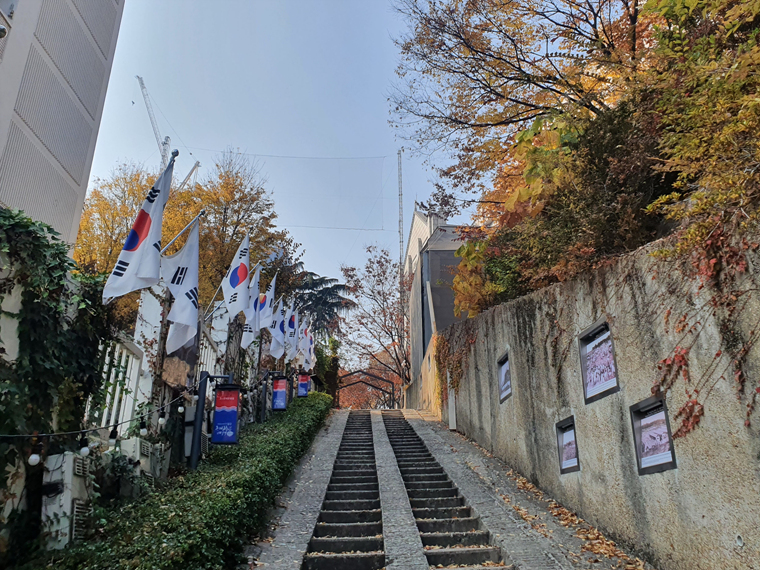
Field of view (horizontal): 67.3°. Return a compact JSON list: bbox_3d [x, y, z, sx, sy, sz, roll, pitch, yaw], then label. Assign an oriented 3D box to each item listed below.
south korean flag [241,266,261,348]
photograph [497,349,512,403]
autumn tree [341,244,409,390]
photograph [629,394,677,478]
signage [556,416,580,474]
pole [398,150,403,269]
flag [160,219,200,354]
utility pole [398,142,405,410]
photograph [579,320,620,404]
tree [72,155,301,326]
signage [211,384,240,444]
[{"bbox_3d":[-2.225,0.366,9.808,0.420,1.466,0.180,18,-27,-37],"label":"south korean flag"},{"bbox_3d":[2.027,1.500,9.164,0.080,0.687,0.789,1,-22,-1],"label":"photograph"},{"bbox_3d":[-0.213,1.774,27.075,3.300,7.737,3.300,1,-22,-1],"label":"autumn tree"},{"bbox_3d":[2.136,1.180,4.439,0.080,0.530,0.580,1,-22,-1],"label":"photograph"},{"bbox_3d":[2.087,1.774,6.282,0.080,0.554,0.602,1,-22,-1],"label":"signage"},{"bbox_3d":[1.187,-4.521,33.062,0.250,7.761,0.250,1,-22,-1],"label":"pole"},{"bbox_3d":[-2.196,-0.011,6.313,0.420,1.514,0.180,18,-27,-37],"label":"flag"},{"bbox_3d":[1.253,-1.046,33.266,0.270,16.125,0.270,1,-22,-1],"label":"utility pole"},{"bbox_3d":[2.117,0.743,5.511,0.080,0.696,0.761,1,-22,-1],"label":"photograph"},{"bbox_3d":[-5.463,-0.600,16.114,5.200,7.023,4.800,1,-22,-1],"label":"tree"},{"bbox_3d":[-1.814,1.520,6.702,0.330,0.683,0.130,1,-22,-1],"label":"signage"}]

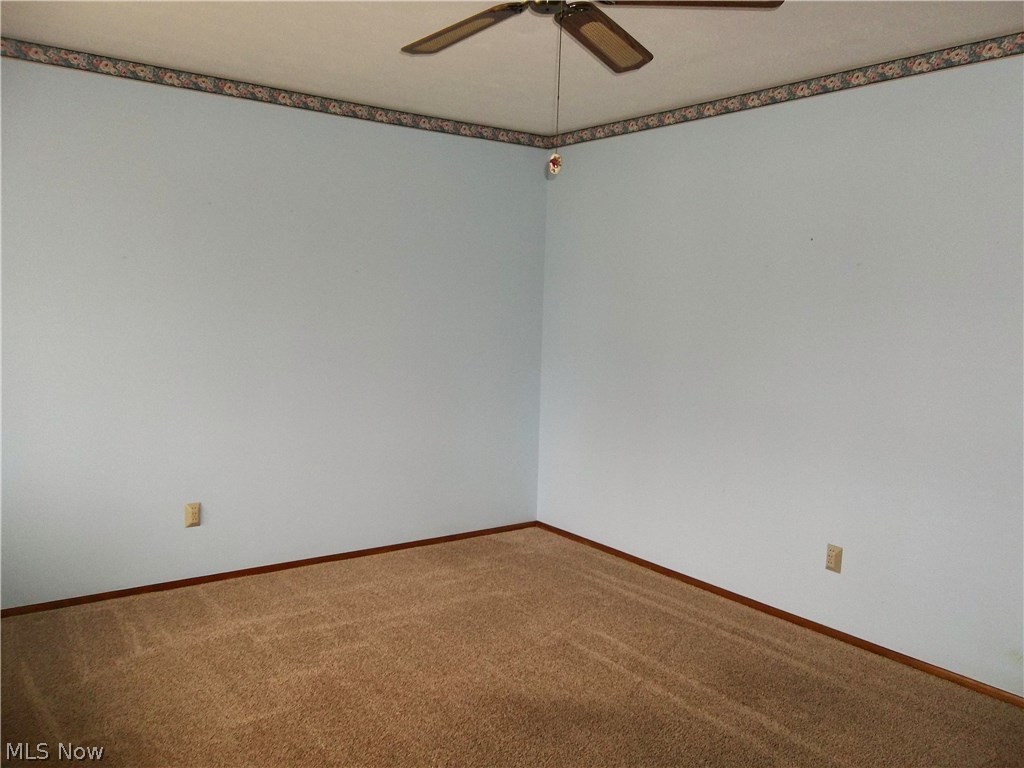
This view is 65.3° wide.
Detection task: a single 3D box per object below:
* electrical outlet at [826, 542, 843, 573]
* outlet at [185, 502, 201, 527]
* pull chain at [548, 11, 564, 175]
[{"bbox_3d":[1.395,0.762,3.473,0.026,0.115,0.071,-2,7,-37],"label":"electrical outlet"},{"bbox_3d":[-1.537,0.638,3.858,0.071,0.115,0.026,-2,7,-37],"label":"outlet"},{"bbox_3d":[0.115,-0.715,1.963,0.030,0.394,0.028,2,6,0],"label":"pull chain"}]

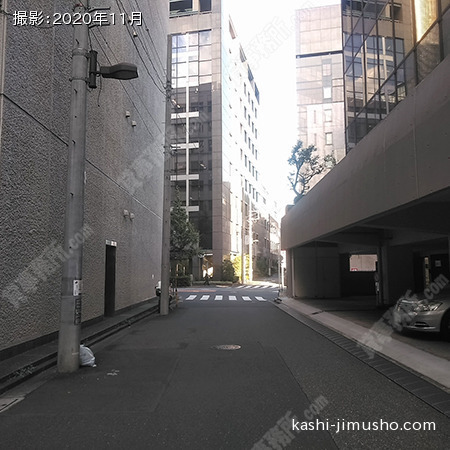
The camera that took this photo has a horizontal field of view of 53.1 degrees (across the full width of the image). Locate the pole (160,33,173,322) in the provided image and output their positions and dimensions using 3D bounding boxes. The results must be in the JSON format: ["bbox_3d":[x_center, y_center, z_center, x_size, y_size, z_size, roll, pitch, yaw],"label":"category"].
[{"bbox_3d":[-2.309,-2.214,18.168,0.320,11.460,0.320,0,-6,0],"label":"pole"}]

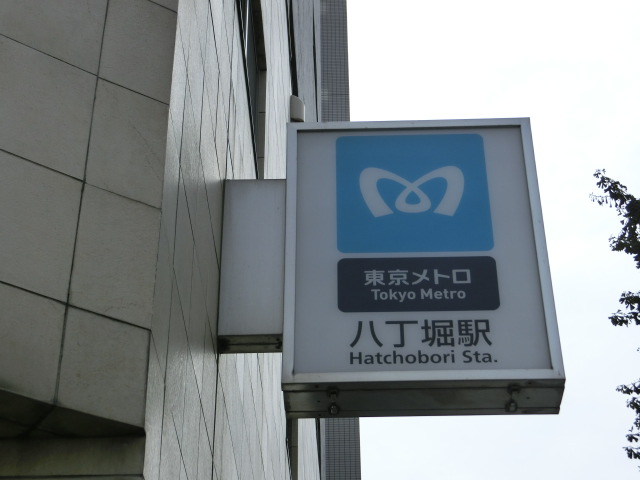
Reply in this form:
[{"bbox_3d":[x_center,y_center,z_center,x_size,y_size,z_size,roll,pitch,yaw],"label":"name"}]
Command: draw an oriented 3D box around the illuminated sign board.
[{"bbox_3d":[0.304,0.064,4.140,0.820,1.031,0.199,-1,-38,1],"label":"illuminated sign board"}]

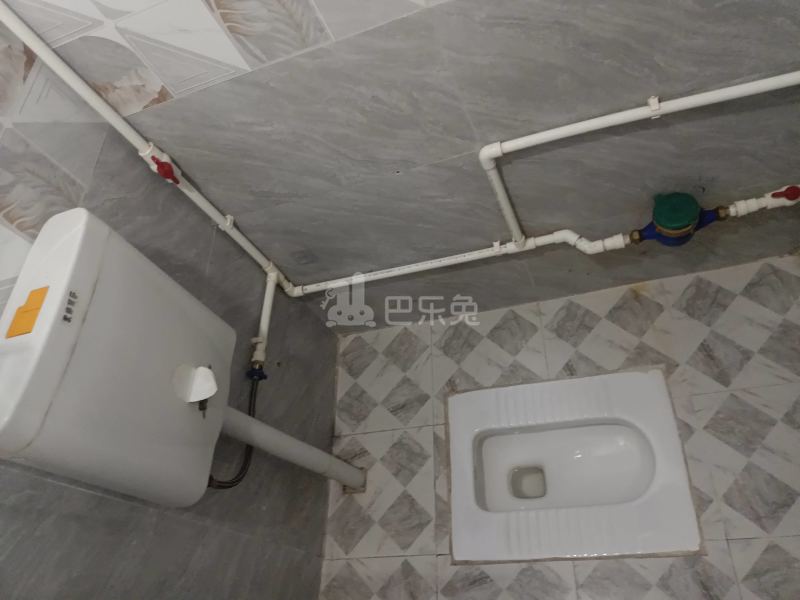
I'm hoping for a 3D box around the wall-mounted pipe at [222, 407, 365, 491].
[{"bbox_3d":[-0.225,0.323,1.241,0.051,0.590,0.051,-11,58,19],"label":"wall-mounted pipe"}]

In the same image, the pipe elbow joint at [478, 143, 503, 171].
[{"bbox_3d":[0.164,-0.258,1.031,0.040,0.041,0.028,-11,58,19],"label":"pipe elbow joint"}]

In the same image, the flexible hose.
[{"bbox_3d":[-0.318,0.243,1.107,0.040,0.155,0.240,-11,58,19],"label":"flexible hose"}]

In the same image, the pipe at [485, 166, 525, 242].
[{"bbox_3d":[0.213,-0.185,1.155,0.021,0.240,0.021,-11,58,19],"label":"pipe"}]

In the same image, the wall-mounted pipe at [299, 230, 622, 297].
[{"bbox_3d":[0.098,-0.074,1.321,0.795,0.038,0.073,-11,58,18],"label":"wall-mounted pipe"}]

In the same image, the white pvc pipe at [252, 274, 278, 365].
[{"bbox_3d":[-0.304,0.037,1.306,0.026,0.026,0.228,-11,58,19],"label":"white pvc pipe"}]

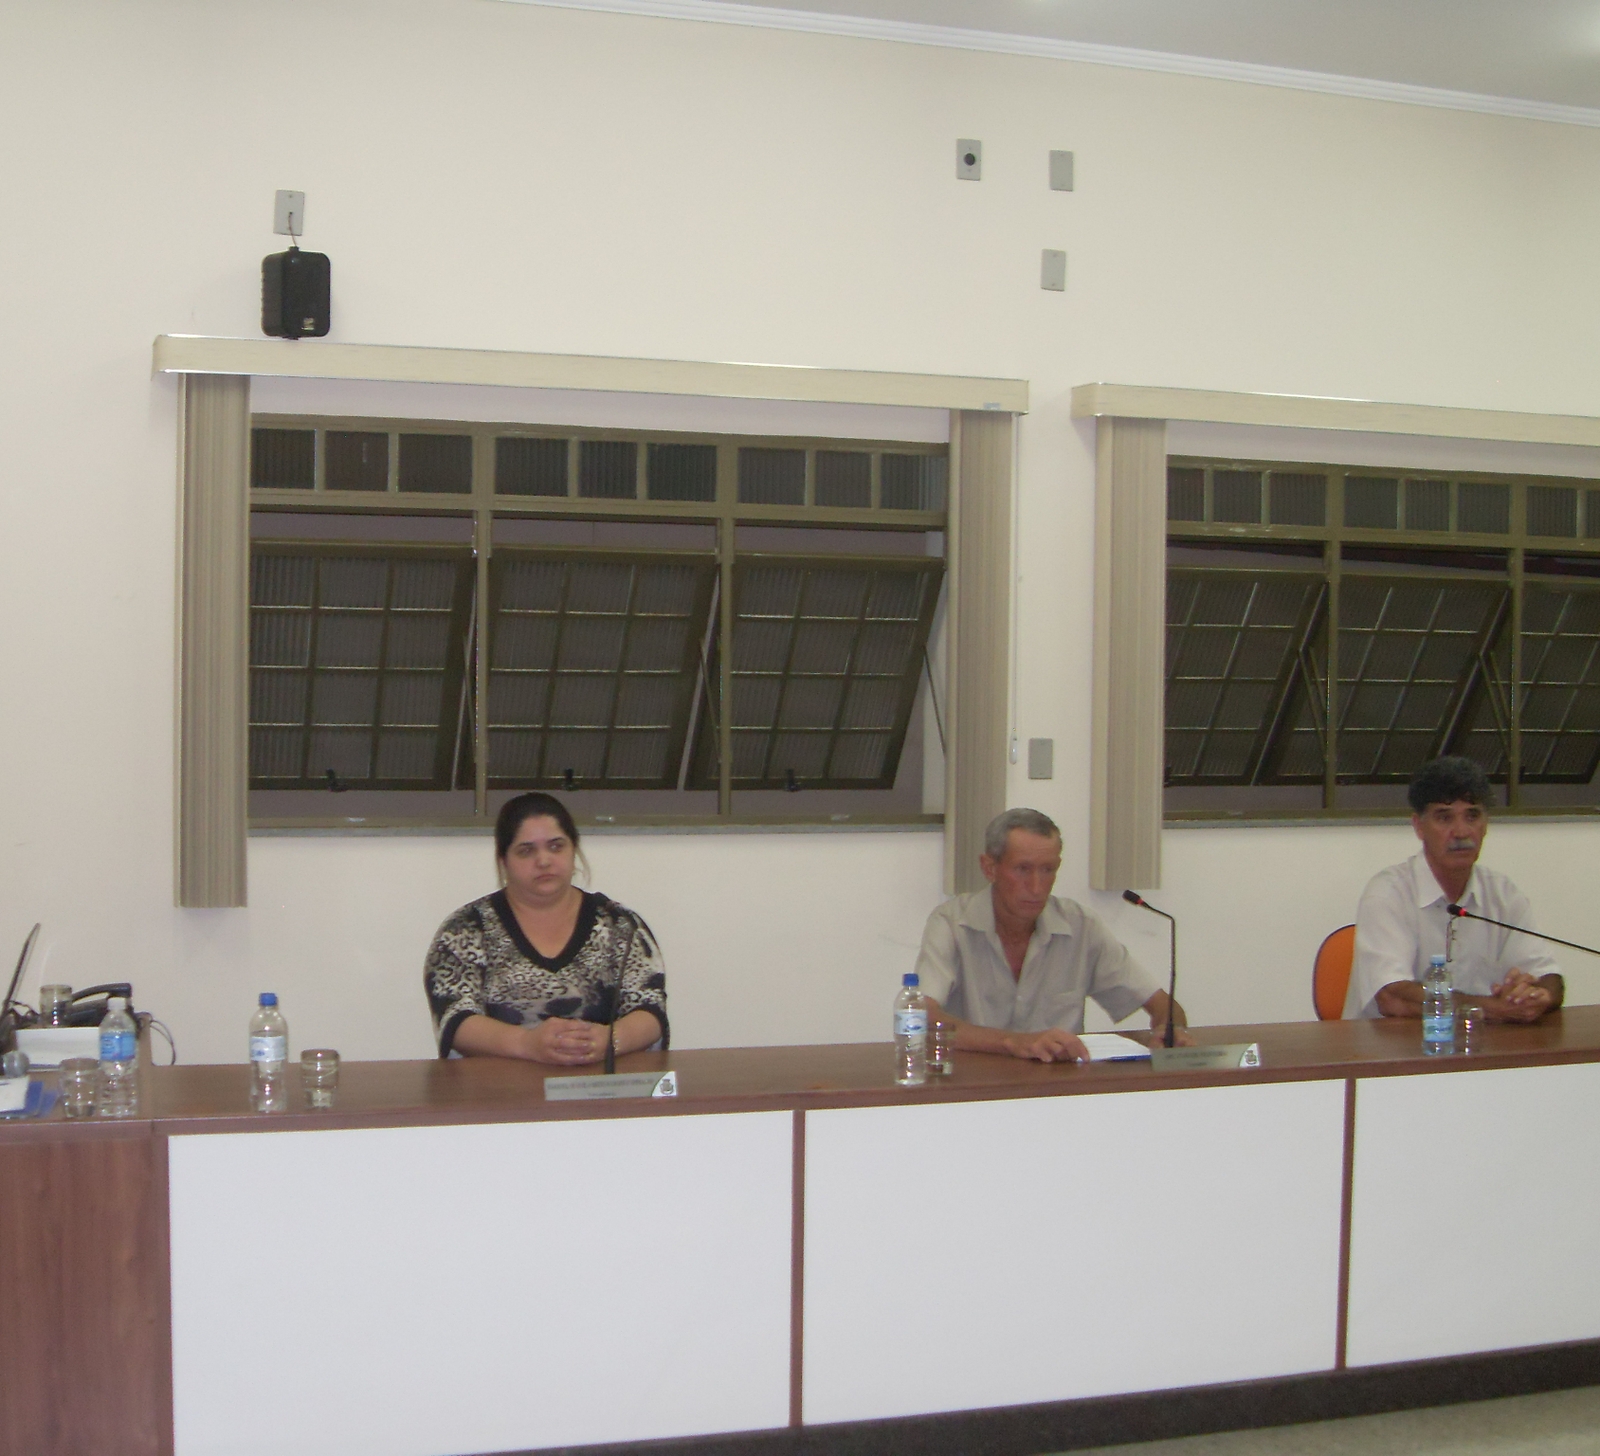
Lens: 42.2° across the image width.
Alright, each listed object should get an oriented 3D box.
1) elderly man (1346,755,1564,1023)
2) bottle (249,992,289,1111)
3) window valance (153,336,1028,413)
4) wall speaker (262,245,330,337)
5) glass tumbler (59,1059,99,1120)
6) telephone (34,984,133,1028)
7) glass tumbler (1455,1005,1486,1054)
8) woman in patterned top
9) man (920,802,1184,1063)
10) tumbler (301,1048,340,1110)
[{"bbox_3d":[1.610,0.750,5.064,0.520,1.375,0.660,1,1,-9],"label":"elderly man"},{"bbox_3d":[-0.918,0.557,3.588,0.066,0.200,0.066,0,2,-17],"label":"bottle"},{"bbox_3d":[-0.493,-0.916,5.478,2.301,0.094,0.160,0,1,-17],"label":"window valance"},{"bbox_3d":[-1.262,-1.087,5.192,0.142,0.230,0.125,-1,2,-44],"label":"wall speaker"},{"bbox_3d":[-1.216,0.604,3.502,0.069,0.094,0.069,0,2,-17],"label":"glass tumbler"},{"bbox_3d":[-1.507,0.596,4.383,0.210,0.105,0.170,0,1,-16],"label":"telephone"},{"bbox_3d":[1.424,0.641,4.402,0.067,0.096,0.067,1,1,0],"label":"glass tumbler"},{"bbox_3d":[-0.535,0.785,4.432,0.530,1.294,0.660,0,1,-16],"label":"woman in patterned top"},{"bbox_3d":[0.488,0.783,4.521,0.600,1.219,0.740,0,2,-11],"label":"man"},{"bbox_3d":[-0.860,0.631,3.721,0.069,0.097,0.069,0,1,-16],"label":"tumbler"}]

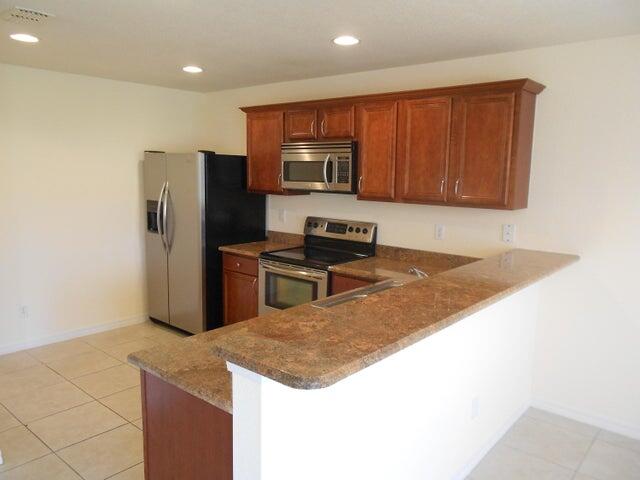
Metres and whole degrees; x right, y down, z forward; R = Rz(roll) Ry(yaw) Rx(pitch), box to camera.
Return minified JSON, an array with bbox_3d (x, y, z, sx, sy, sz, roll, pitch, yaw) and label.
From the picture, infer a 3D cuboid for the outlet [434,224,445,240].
[{"bbox_3d":[0.934,-0.059,3.733,0.074,0.117,0.010,8,11,39],"label":"outlet"}]

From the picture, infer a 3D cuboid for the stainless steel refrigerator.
[{"bbox_3d":[-1.157,0.023,4.897,0.925,1.770,0.815,8,11,37],"label":"stainless steel refrigerator"}]

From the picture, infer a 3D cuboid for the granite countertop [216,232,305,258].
[{"bbox_3d":[-0.509,0.030,4.549,0.545,0.145,0.650,8,11,39],"label":"granite countertop"}]

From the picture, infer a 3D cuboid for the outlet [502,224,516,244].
[{"bbox_3d":[1.338,-0.042,3.392,0.080,0.127,0.010,8,11,39],"label":"outlet"}]

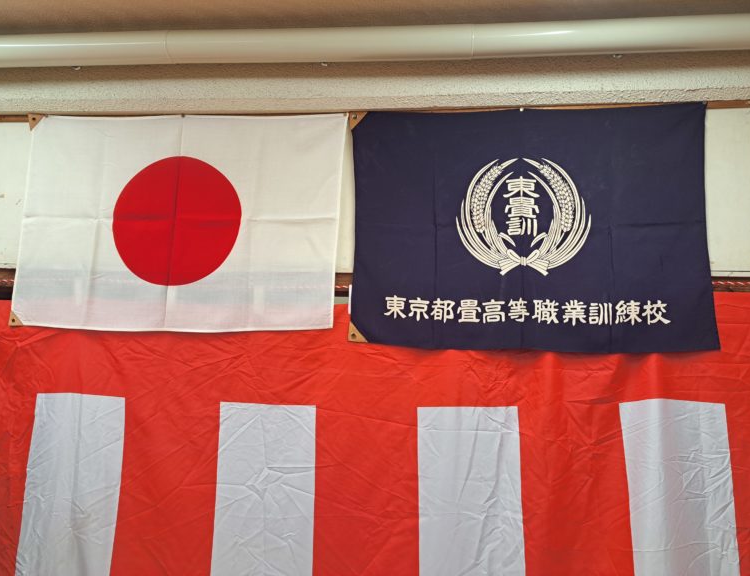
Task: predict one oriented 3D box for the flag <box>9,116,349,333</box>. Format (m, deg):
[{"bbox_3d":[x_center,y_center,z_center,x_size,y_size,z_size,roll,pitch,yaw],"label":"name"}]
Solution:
[{"bbox_3d":[-0.629,-0.226,1.692,1.060,0.710,0.030,0,-8,4],"label":"flag"}]

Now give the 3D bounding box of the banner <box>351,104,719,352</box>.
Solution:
[{"bbox_3d":[0.465,-0.195,1.612,1.085,0.750,0.030,0,-8,4],"label":"banner"}]

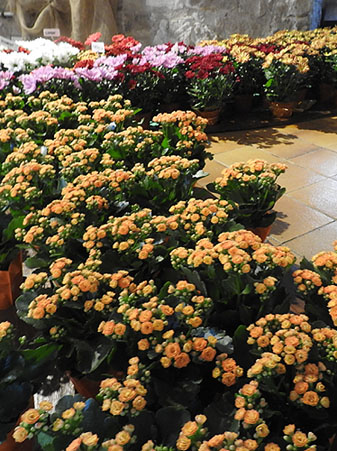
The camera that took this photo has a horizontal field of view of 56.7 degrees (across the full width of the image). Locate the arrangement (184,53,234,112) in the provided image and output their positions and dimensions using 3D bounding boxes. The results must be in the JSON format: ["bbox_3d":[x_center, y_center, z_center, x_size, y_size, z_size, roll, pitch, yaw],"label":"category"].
[{"bbox_3d":[0.272,-0.919,2.059,0.330,0.320,0.320,-2,34,0],"label":"arrangement"}]

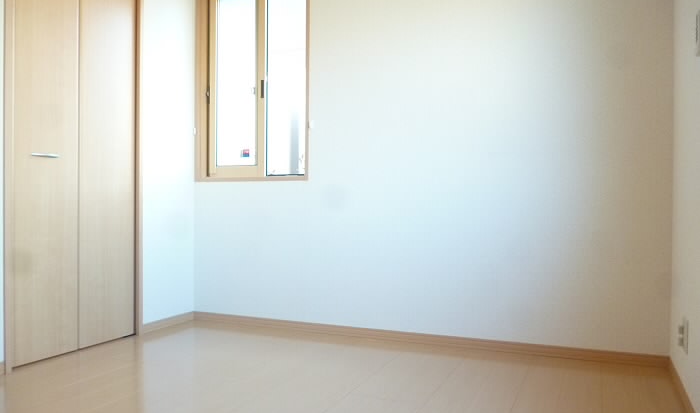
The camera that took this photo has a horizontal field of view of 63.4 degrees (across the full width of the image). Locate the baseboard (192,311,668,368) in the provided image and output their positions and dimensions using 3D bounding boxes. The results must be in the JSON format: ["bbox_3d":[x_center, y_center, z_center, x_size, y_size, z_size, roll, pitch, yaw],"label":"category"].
[{"bbox_3d":[0.228,0.706,3.117,2.691,0.055,0.015,0,0,24],"label":"baseboard"}]

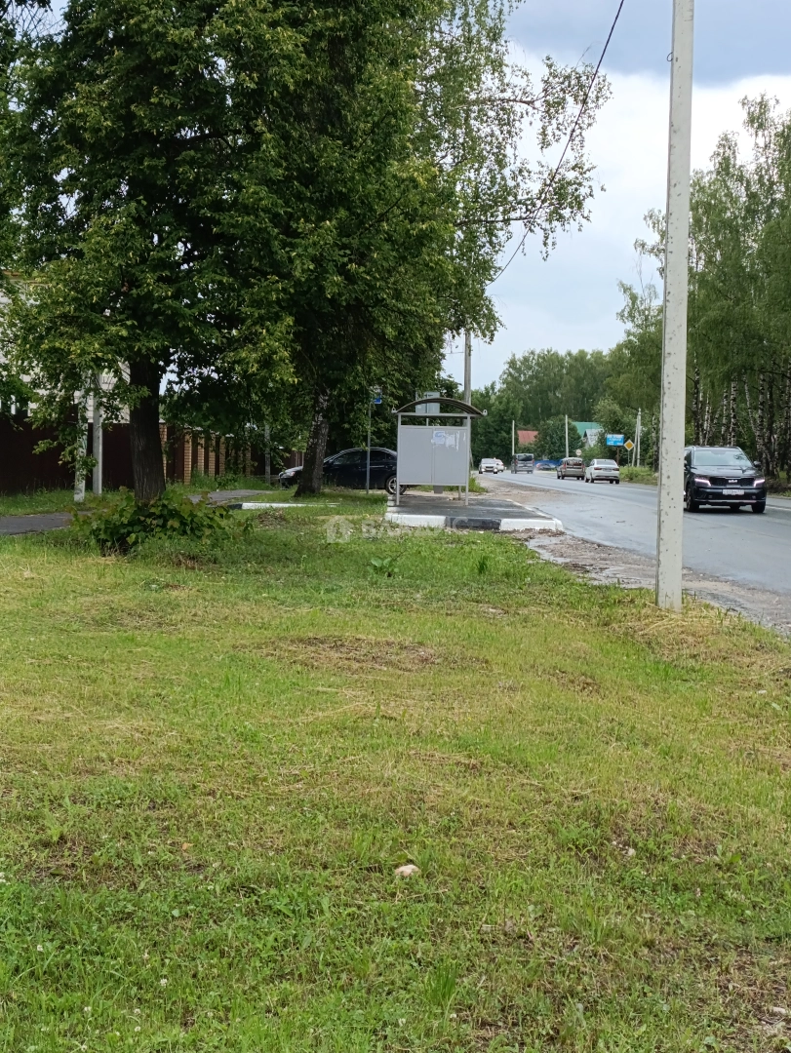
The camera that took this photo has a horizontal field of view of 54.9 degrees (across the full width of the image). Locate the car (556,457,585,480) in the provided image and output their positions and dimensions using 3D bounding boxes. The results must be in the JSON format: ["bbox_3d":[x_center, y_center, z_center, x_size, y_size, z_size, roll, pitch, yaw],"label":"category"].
[{"bbox_3d":[13.461,-4.422,58.322,1.750,1.650,4.470,1,5,6],"label":"car"}]

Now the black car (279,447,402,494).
[{"bbox_3d":[-1.415,-1.789,25.140,4.750,1.470,1.820,1,5,5],"label":"black car"}]

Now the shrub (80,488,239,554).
[{"bbox_3d":[-3.550,-0.124,11.433,2.200,0.850,1.800,0,5,0],"label":"shrub"}]

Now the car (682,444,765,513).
[{"bbox_3d":[8.975,-1.312,21.330,1.900,1.700,4.810,1,5,12],"label":"car"}]

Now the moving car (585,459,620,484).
[{"bbox_3d":[13.223,-3.501,48.582,1.764,1.497,4.410,1,5,8],"label":"moving car"}]

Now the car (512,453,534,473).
[{"bbox_3d":[13.005,-6.320,77.751,1.920,1.970,4.950,0,5,2],"label":"car"}]

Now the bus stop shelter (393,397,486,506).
[{"bbox_3d":[1.106,-1.927,19.757,2.250,2.630,2.900,0,5,2],"label":"bus stop shelter"}]

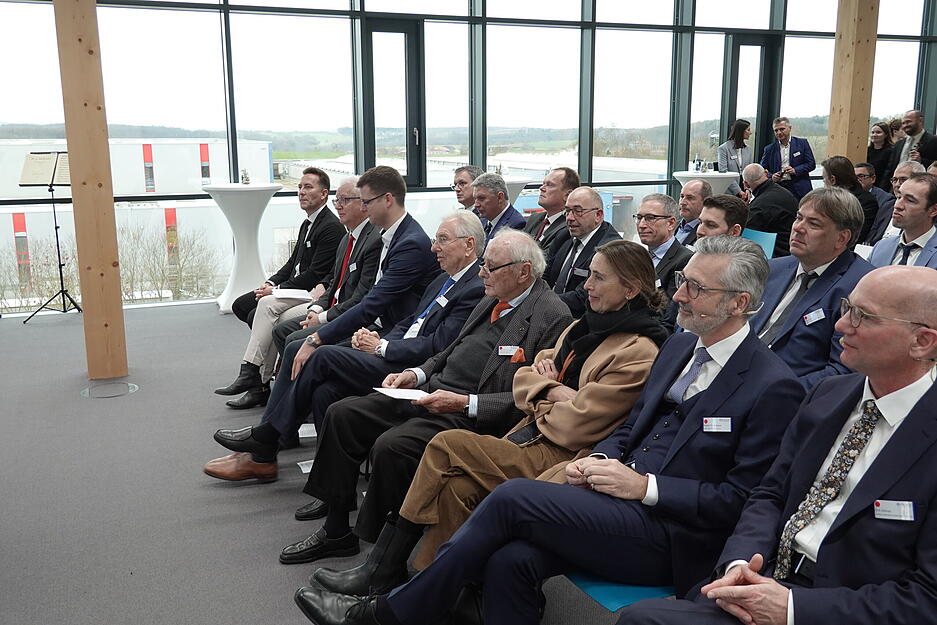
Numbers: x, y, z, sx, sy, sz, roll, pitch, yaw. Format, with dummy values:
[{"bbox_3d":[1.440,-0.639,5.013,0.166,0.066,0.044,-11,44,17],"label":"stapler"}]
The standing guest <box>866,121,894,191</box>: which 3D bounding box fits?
[{"bbox_3d":[4.133,-1.081,8.900,0.340,1.630,0.460,-11,16,-41],"label":"standing guest"}]

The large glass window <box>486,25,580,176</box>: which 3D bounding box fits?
[{"bbox_3d":[0.629,-2.155,9.241,1.169,1.593,0.100,-5,13,-21],"label":"large glass window"}]

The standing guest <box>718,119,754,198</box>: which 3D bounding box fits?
[{"bbox_3d":[2.816,-1.175,9.300,0.480,1.670,0.340,-6,13,-26],"label":"standing guest"}]

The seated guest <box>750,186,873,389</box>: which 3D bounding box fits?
[{"bbox_3d":[1.195,0.216,3.453,0.850,1.350,0.580,-5,13,-21],"label":"seated guest"}]

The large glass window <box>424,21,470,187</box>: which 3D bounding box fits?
[{"bbox_3d":[-0.204,-2.083,8.914,0.476,1.593,0.100,-5,13,-21],"label":"large glass window"}]

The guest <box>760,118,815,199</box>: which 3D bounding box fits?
[{"bbox_3d":[3.331,-1.198,9.300,0.560,1.700,0.360,5,13,24],"label":"guest"}]

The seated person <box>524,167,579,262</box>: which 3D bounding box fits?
[{"bbox_3d":[0.343,-0.188,5.397,0.850,1.350,0.560,-5,13,-21],"label":"seated person"}]

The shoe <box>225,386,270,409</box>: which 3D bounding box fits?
[{"bbox_3d":[-1.284,0.482,5.207,0.280,0.130,0.105,-4,12,-16],"label":"shoe"}]

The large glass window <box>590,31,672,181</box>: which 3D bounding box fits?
[{"bbox_3d":[1.760,-2.253,9.685,1.169,1.593,0.100,-5,13,-21],"label":"large glass window"}]

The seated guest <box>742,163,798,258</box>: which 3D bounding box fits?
[{"bbox_3d":[2.368,-0.513,7.031,0.580,1.300,0.800,-7,14,-29],"label":"seated guest"}]

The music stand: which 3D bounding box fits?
[{"bbox_3d":[-3.509,-0.661,7.612,0.530,1.400,0.450,-1,12,-3],"label":"music stand"}]

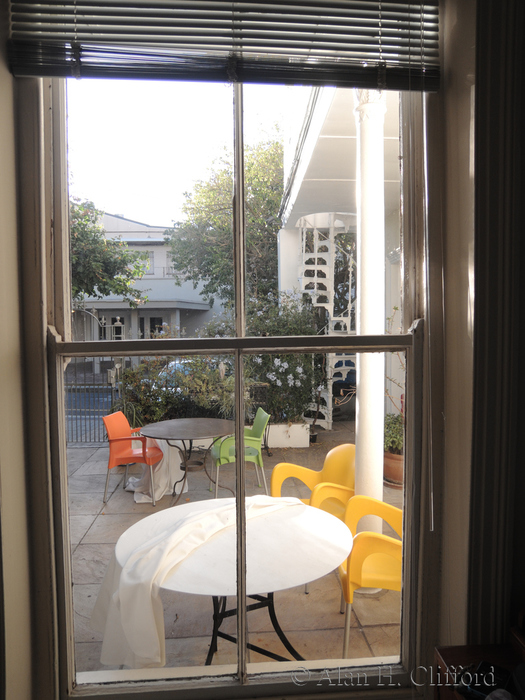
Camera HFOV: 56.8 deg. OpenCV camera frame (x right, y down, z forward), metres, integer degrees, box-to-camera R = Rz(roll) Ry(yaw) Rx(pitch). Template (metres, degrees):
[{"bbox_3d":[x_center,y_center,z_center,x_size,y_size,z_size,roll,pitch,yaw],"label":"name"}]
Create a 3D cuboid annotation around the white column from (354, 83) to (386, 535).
[{"bbox_3d":[0.676,-0.160,3.040,0.205,3.320,0.205,0,1,0],"label":"white column"}]

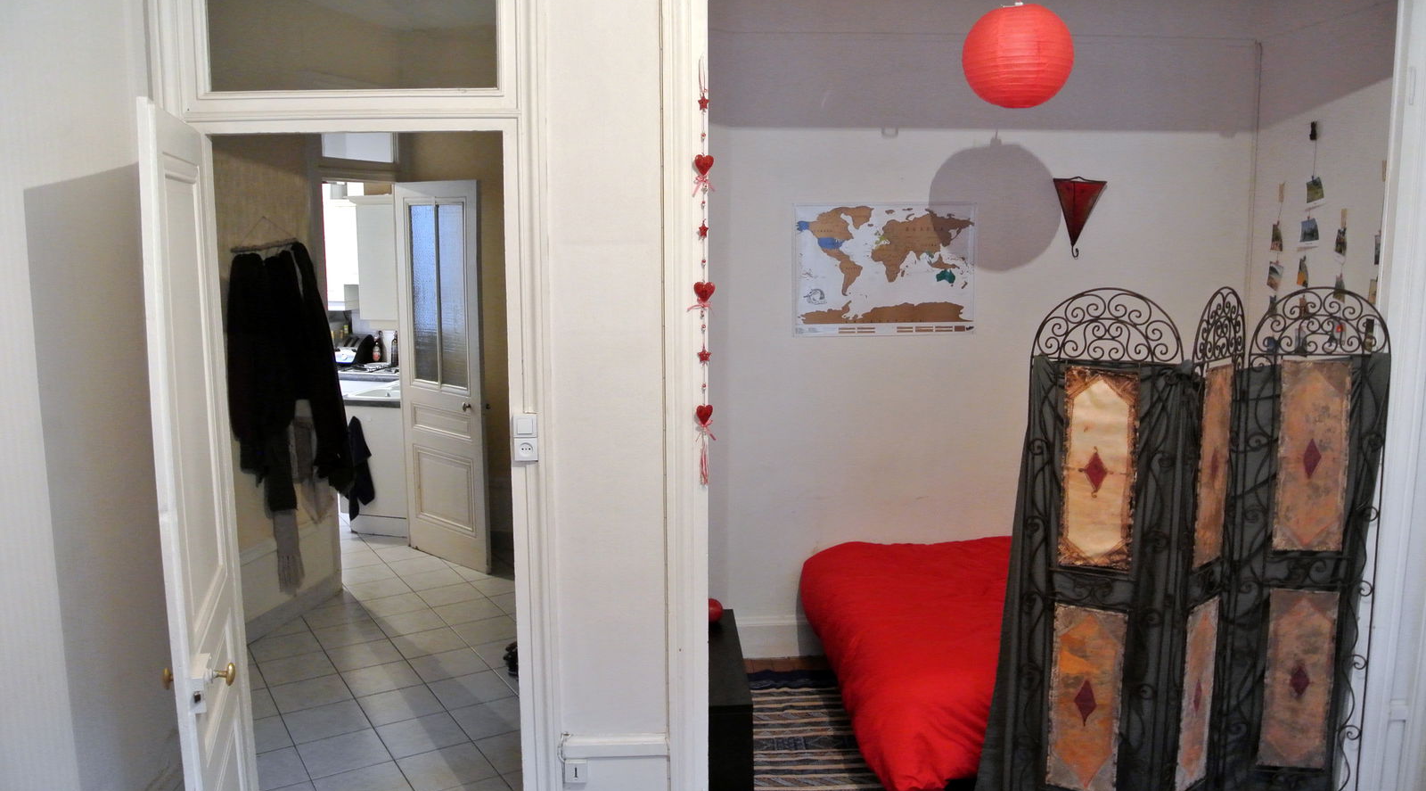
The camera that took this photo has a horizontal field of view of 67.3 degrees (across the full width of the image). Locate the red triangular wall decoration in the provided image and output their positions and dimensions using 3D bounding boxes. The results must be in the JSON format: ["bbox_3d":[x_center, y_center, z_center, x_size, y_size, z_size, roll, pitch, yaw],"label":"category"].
[{"bbox_3d":[1.627,-0.791,4.757,0.244,0.357,0.100,-1,8,-2],"label":"red triangular wall decoration"}]

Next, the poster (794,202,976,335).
[{"bbox_3d":[0.774,-0.559,4.802,0.822,0.592,0.015,-1,8,-2],"label":"poster"}]

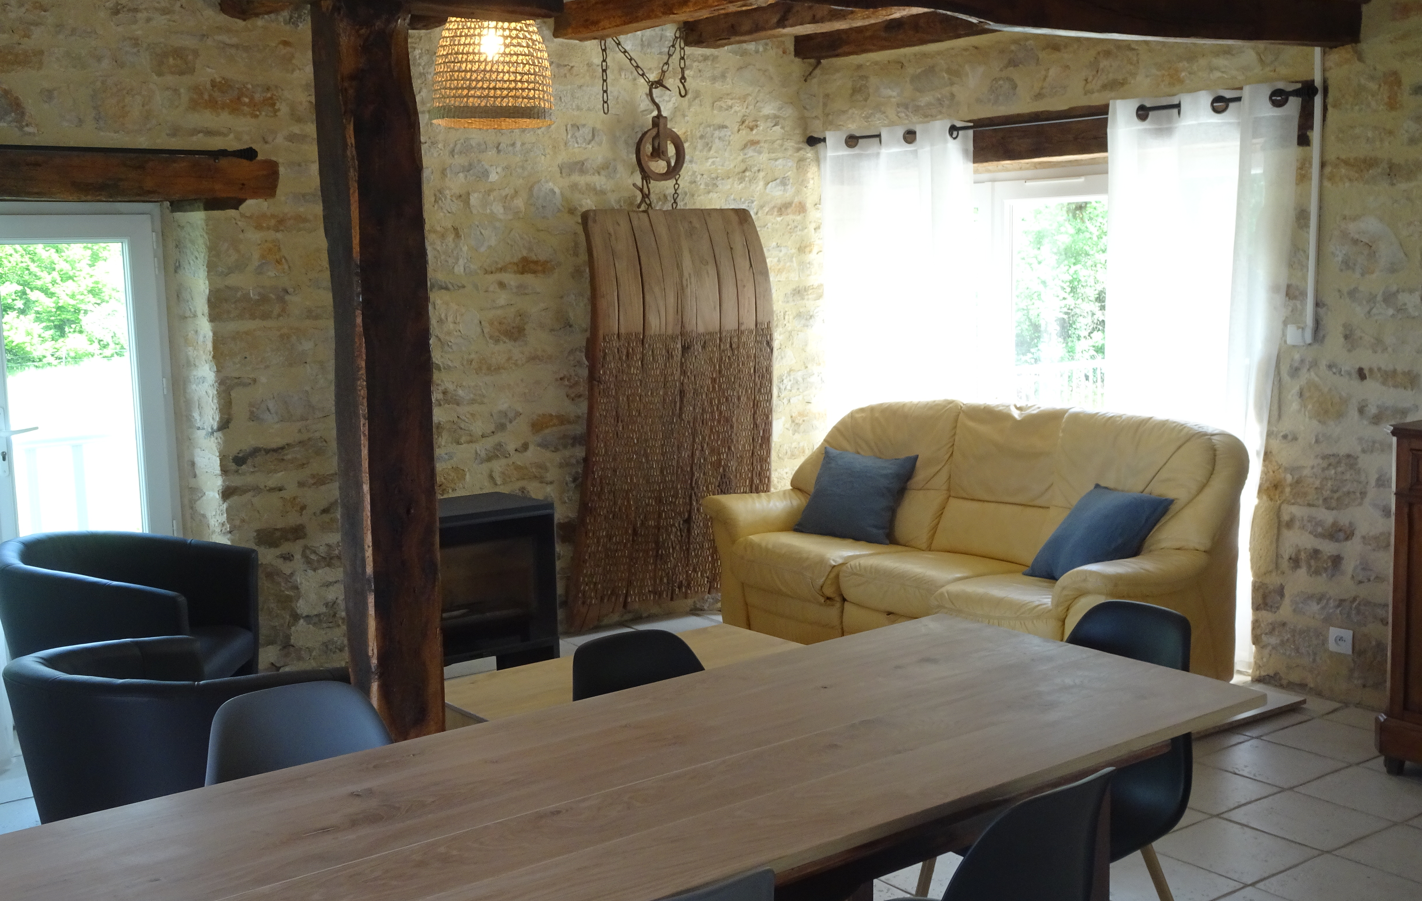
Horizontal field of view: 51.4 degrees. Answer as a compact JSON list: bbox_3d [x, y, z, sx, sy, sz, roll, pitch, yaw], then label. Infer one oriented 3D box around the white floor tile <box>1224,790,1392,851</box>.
[{"bbox_3d":[1.630,1.012,4.041,0.330,0.010,0.330,-6,8,-35],"label":"white floor tile"}]

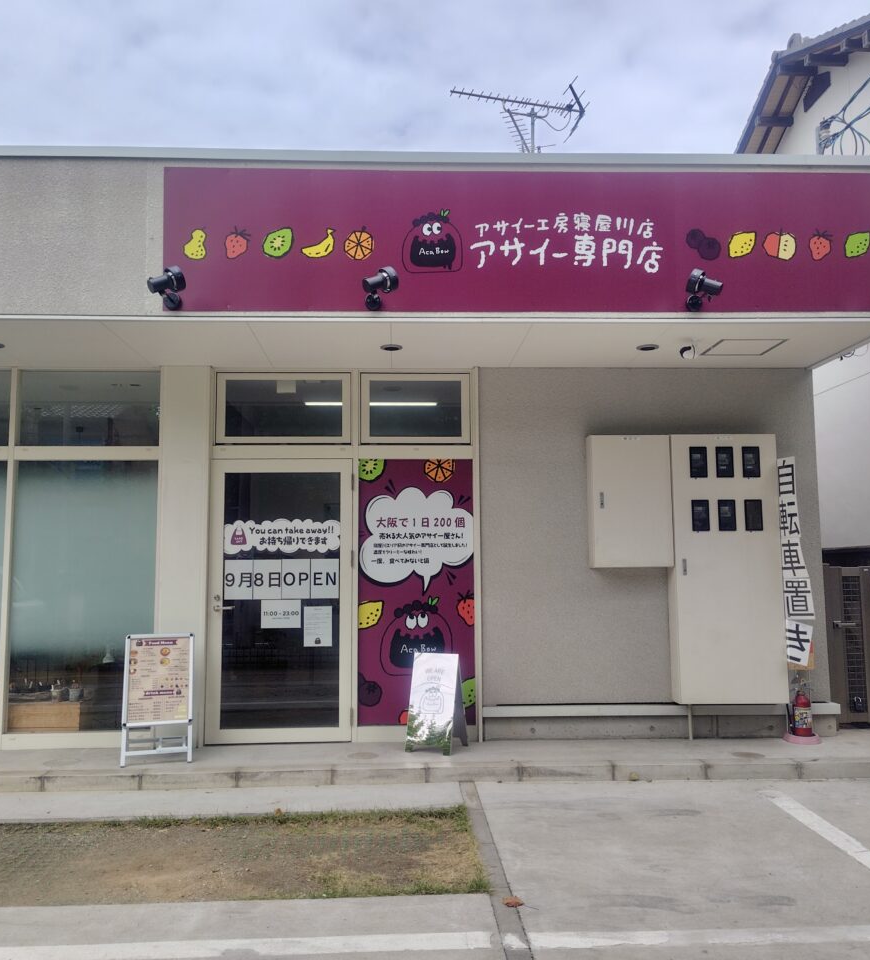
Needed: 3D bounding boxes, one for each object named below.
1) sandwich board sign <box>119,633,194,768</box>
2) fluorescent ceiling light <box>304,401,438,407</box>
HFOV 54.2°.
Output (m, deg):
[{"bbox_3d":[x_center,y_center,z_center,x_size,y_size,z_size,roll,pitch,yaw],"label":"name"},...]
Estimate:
[{"bbox_3d":[-1.912,1.493,5.901,0.452,0.843,0.456,1,-6,-16],"label":"sandwich board sign"},{"bbox_3d":[-0.591,-0.708,7.901,1.230,0.055,0.080,0,-6,-2],"label":"fluorescent ceiling light"}]

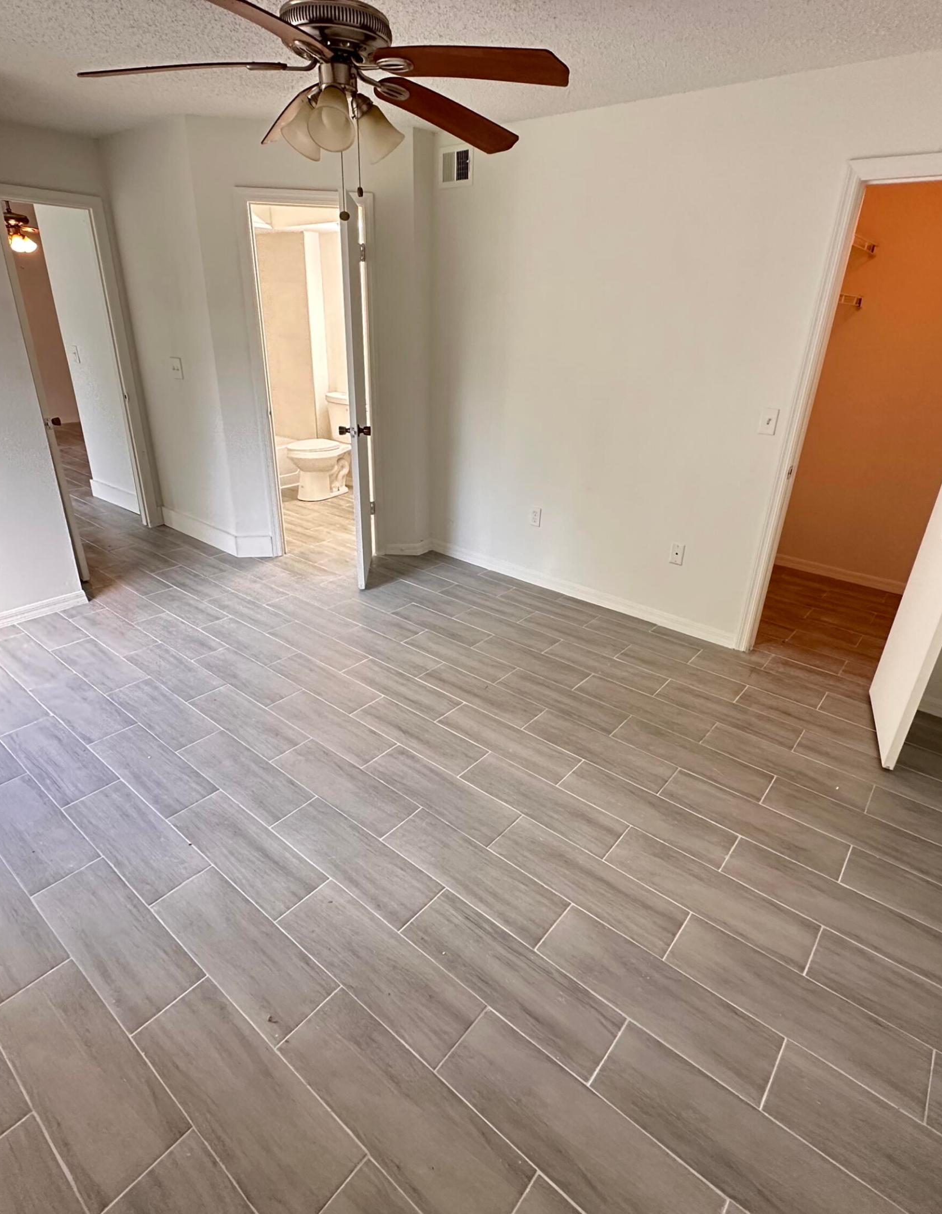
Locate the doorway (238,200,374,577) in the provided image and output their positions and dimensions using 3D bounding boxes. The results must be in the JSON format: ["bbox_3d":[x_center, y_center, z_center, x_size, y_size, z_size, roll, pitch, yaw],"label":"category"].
[{"bbox_3d":[-0.936,-1.325,4.061,0.735,2.125,0.140,-1,25,-6],"label":"doorway"}]

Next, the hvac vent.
[{"bbox_3d":[-0.084,-2.399,3.569,0.245,0.197,0.025,21,31,34],"label":"hvac vent"}]

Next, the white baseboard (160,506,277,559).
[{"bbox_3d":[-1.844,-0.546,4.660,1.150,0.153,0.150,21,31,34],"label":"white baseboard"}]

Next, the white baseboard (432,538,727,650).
[{"bbox_3d":[0.557,-0.130,4.009,2.150,0.093,0.022,21,31,34],"label":"white baseboard"}]

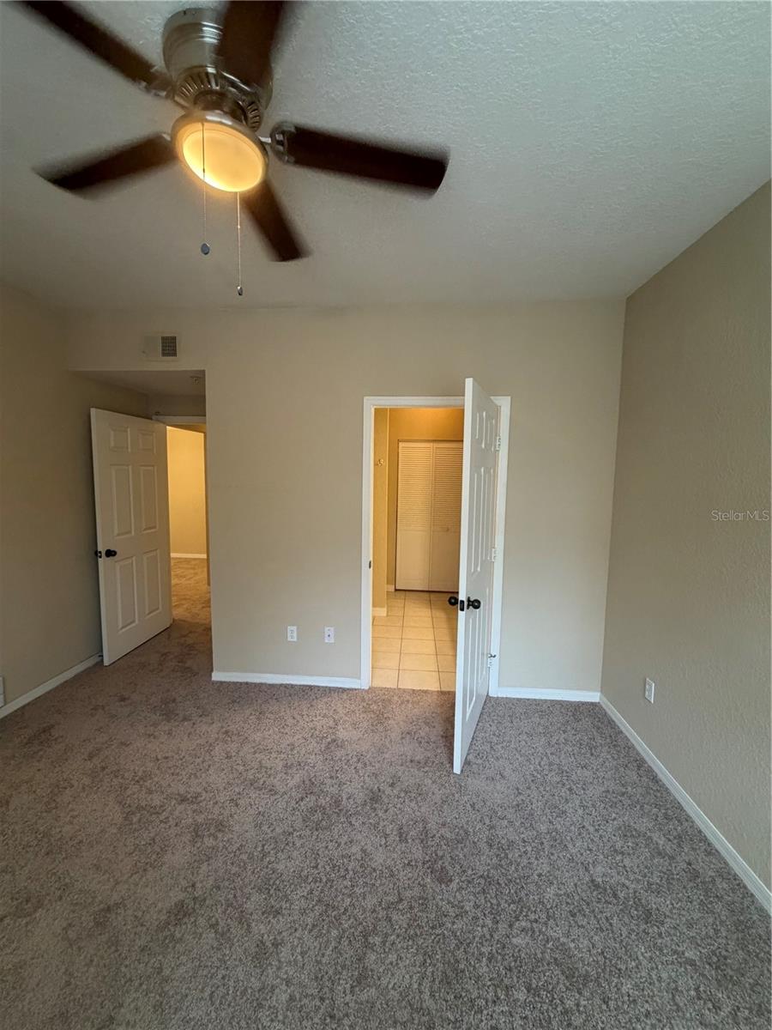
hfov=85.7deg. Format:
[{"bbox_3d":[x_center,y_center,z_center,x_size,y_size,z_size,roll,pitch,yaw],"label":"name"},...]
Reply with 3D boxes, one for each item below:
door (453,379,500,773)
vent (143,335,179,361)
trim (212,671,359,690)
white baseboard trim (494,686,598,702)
[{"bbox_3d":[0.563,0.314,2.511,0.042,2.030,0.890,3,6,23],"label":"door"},{"bbox_3d":[-1.609,-1.196,2.970,0.267,0.196,0.022,1,5,4],"label":"vent"},{"bbox_3d":[-0.755,1.243,3.126,1.151,0.074,0.016,1,5,4],"label":"trim"},{"bbox_3d":[1.167,1.284,2.985,0.725,0.074,0.016,1,5,4],"label":"white baseboard trim"}]

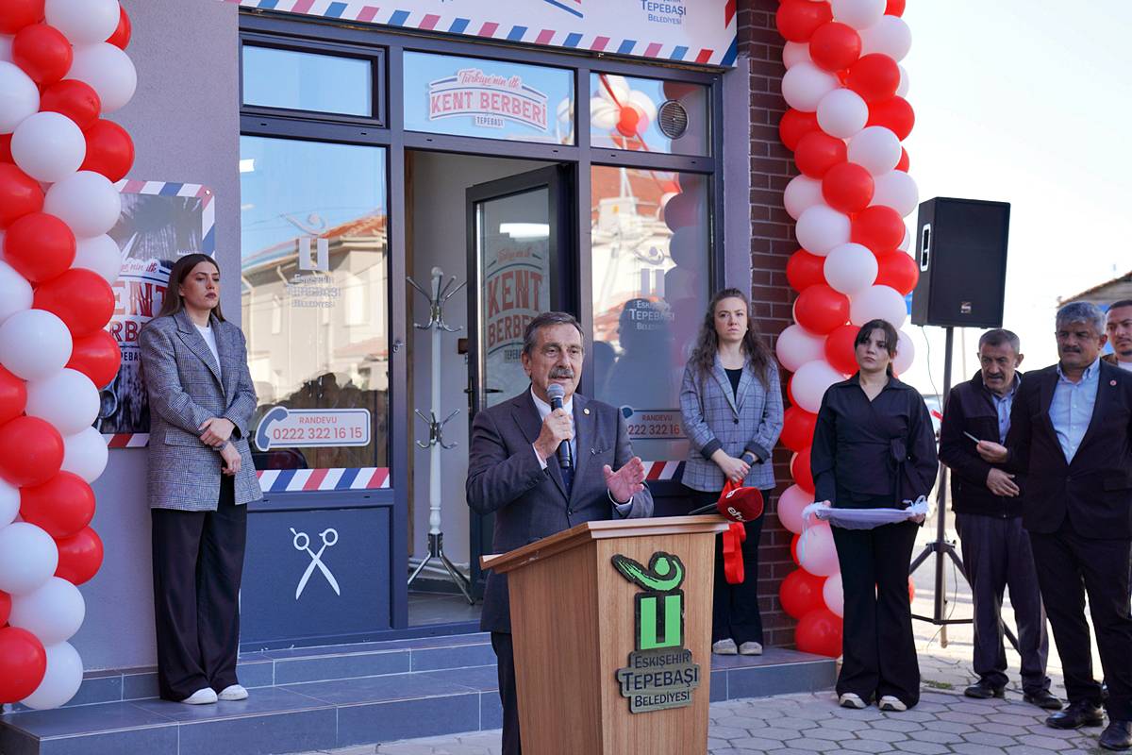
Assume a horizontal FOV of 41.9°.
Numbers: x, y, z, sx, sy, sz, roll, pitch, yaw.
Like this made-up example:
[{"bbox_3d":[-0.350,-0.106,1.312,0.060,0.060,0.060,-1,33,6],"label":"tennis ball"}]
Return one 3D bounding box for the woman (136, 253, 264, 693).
[{"bbox_3d":[-1.414,0.388,5.700,0.450,1.732,0.320,0,-2,-32],"label":"woman"}]

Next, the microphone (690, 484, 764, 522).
[{"bbox_3d":[0.460,0.368,4.250,0.240,0.095,0.095,-13,0,3],"label":"microphone"}]

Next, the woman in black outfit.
[{"bbox_3d":[1.317,0.581,6.320,0.530,1.666,0.380,-1,-2,15],"label":"woman in black outfit"}]

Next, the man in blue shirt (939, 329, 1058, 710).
[{"bbox_3d":[1.902,0.608,6.500,0.520,1.643,0.380,-1,-2,14],"label":"man in blue shirt"}]

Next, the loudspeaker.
[{"bbox_3d":[2.020,-0.582,7.630,0.400,0.640,0.370,3,2,-7],"label":"loudspeaker"}]

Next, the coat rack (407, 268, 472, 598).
[{"bbox_3d":[-0.672,0.285,7.600,0.450,1.710,0.450,0,-2,-20],"label":"coat rack"}]

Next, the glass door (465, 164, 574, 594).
[{"bbox_3d":[-0.231,0.060,7.372,0.070,2.124,0.835,1,-2,-38],"label":"glass door"}]

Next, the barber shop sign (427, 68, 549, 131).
[{"bbox_3d":[-0.361,-1.279,6.804,0.630,0.263,0.010,0,-2,-29],"label":"barber shop sign"}]

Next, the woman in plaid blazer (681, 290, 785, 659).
[{"bbox_3d":[0.756,0.428,6.750,0.430,1.670,0.300,-1,-2,-6],"label":"woman in plaid blazer"}]

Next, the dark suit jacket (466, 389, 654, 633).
[{"bbox_3d":[-0.019,0.411,4.550,0.560,0.740,0.370,0,-2,-14],"label":"dark suit jacket"}]

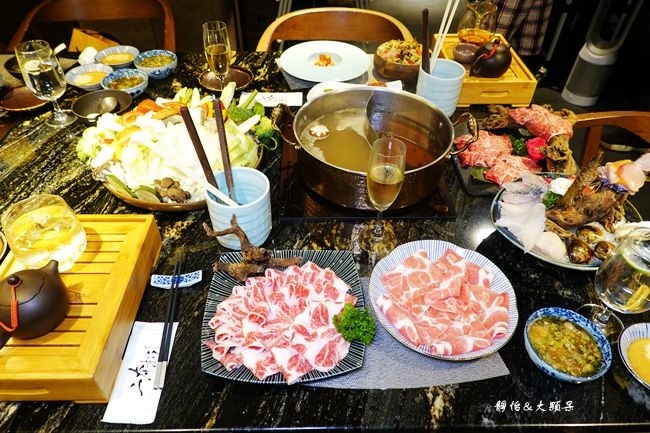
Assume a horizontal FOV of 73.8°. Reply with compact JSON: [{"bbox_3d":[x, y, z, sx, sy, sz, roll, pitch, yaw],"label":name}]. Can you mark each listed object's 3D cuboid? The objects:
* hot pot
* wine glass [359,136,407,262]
[{"bbox_3d":[0.093,-0.144,0.868,0.385,0.095,0.311,3,44,2],"label":"hot pot"},{"bbox_3d":[0.092,-0.028,0.677,0.064,0.195,0.064,1,44,0],"label":"wine glass"}]

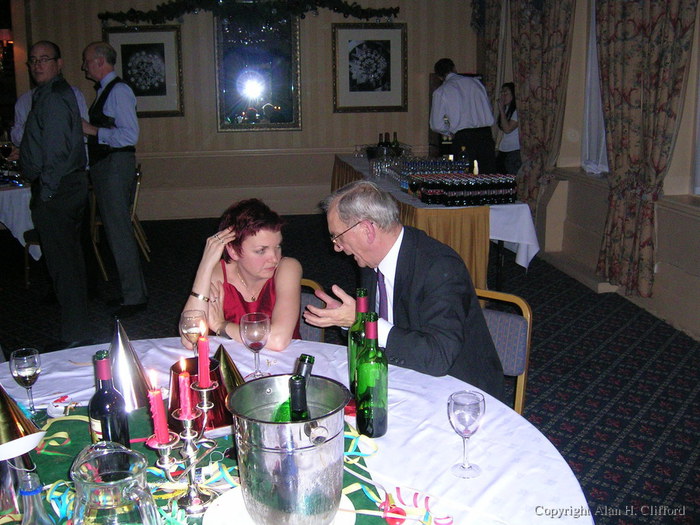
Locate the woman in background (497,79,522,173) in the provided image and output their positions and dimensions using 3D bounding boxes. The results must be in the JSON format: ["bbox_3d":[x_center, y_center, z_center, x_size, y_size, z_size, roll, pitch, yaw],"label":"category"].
[{"bbox_3d":[1.547,-0.930,6.778,0.360,1.580,0.420,-5,14,-17],"label":"woman in background"}]

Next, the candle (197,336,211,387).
[{"bbox_3d":[-0.293,0.199,1.417,0.023,0.108,0.023,-1,14,0],"label":"candle"}]

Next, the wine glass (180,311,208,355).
[{"bbox_3d":[-0.431,0.225,1.973,0.083,0.175,0.083,-1,14,0],"label":"wine glass"}]

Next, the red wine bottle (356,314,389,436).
[{"bbox_3d":[0.052,0.256,1.643,0.075,0.292,0.075,-1,14,0],"label":"red wine bottle"}]

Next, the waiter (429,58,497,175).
[{"bbox_3d":[1.123,-1.009,6.706,0.560,1.770,0.500,-7,15,-24],"label":"waiter"}]

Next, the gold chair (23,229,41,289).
[{"bbox_3d":[-2.375,-0.288,5.829,0.550,0.900,0.450,0,14,3],"label":"gold chair"}]

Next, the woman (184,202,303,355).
[{"bbox_3d":[-0.340,0.357,2.422,0.480,1.190,0.660,-2,14,-3],"label":"woman"}]

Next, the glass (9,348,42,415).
[{"bbox_3d":[-0.808,0.298,1.777,0.079,0.162,0.079,-1,14,0],"label":"glass"}]

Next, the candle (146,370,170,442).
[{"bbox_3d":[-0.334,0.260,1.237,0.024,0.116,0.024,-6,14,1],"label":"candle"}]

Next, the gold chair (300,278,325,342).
[{"bbox_3d":[-0.322,0.520,2.435,0.450,0.890,0.550,0,14,6],"label":"gold chair"}]

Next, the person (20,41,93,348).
[{"bbox_3d":[-1.762,-0.367,4.216,0.350,1.790,0.480,3,14,14],"label":"person"}]

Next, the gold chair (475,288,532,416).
[{"bbox_3d":[0.222,0.556,2.225,0.450,0.890,0.560,12,19,42],"label":"gold chair"}]

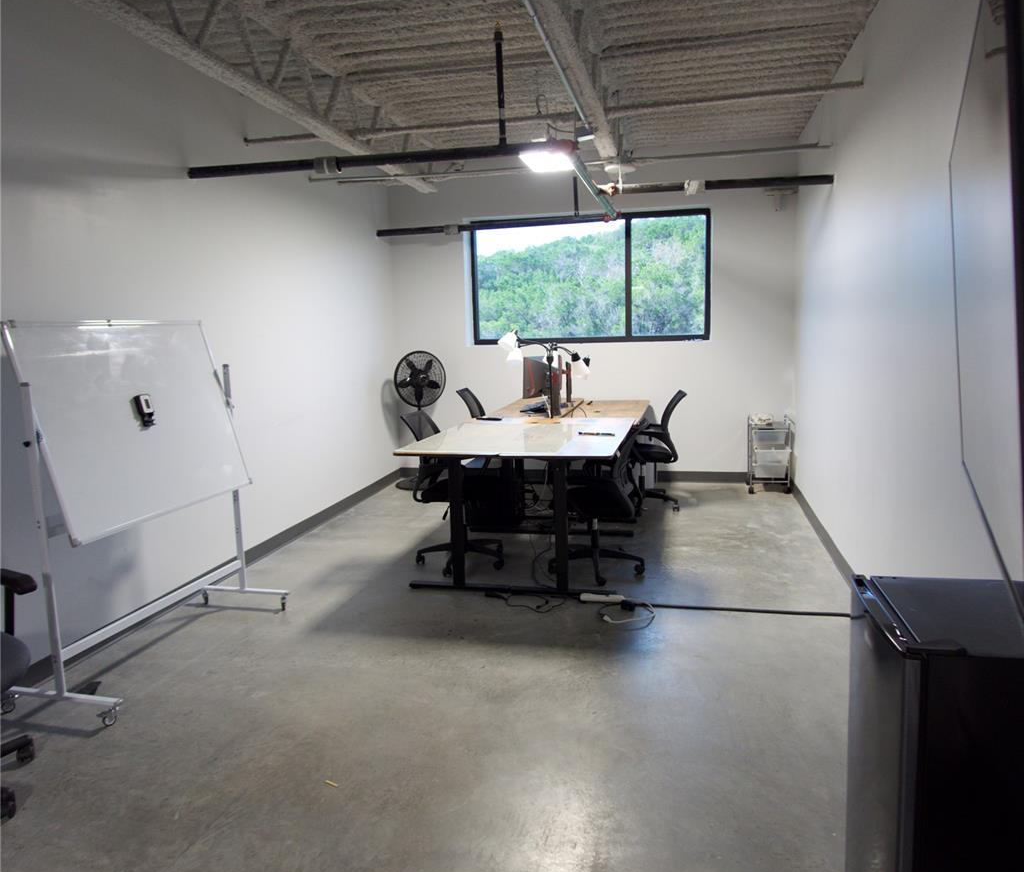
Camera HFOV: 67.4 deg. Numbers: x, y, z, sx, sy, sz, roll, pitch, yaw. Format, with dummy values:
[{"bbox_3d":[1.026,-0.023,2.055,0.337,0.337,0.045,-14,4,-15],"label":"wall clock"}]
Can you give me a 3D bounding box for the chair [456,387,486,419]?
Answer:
[{"bbox_3d":[-0.127,0.075,6.546,0.620,0.940,0.600,0,8,13],"label":"chair"}]

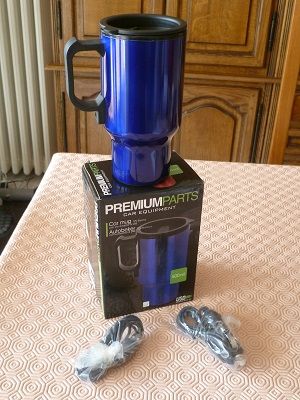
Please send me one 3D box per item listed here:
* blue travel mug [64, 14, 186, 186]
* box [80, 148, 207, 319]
[{"bbox_3d":[-0.025,-0.101,0.482,0.118,0.167,0.085,-8,33,-13],"label":"blue travel mug"},{"bbox_3d":[-0.011,0.046,0.578,0.122,0.183,0.084,-10,34,-16],"label":"box"}]

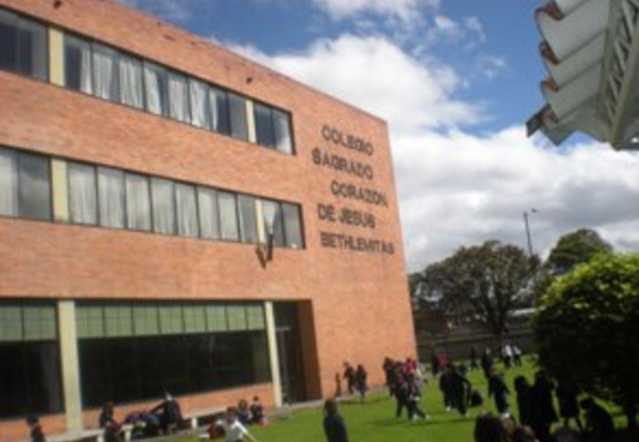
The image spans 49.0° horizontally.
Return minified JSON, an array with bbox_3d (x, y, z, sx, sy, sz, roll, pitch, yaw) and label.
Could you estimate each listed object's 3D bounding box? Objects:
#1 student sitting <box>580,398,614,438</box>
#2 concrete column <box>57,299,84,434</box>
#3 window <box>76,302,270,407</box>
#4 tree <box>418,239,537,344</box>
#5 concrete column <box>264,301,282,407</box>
[{"bbox_3d":[4.872,3.443,12.300,0.560,0.660,0.450,-4,-11,-9],"label":"student sitting"},{"bbox_3d":[-6.559,3.966,18.177,0.440,3.755,0.470,-13,-13,33],"label":"concrete column"},{"bbox_3d":[-4.057,3.915,21.727,0.140,2.837,7.936,-13,-13,33],"label":"window"},{"bbox_3d":[12.381,5.994,55.000,8.600,8.900,8.600,-13,-13,33],"label":"tree"},{"bbox_3d":[-1.779,4.762,25.023,0.440,3.755,0.450,-13,-13,33],"label":"concrete column"}]

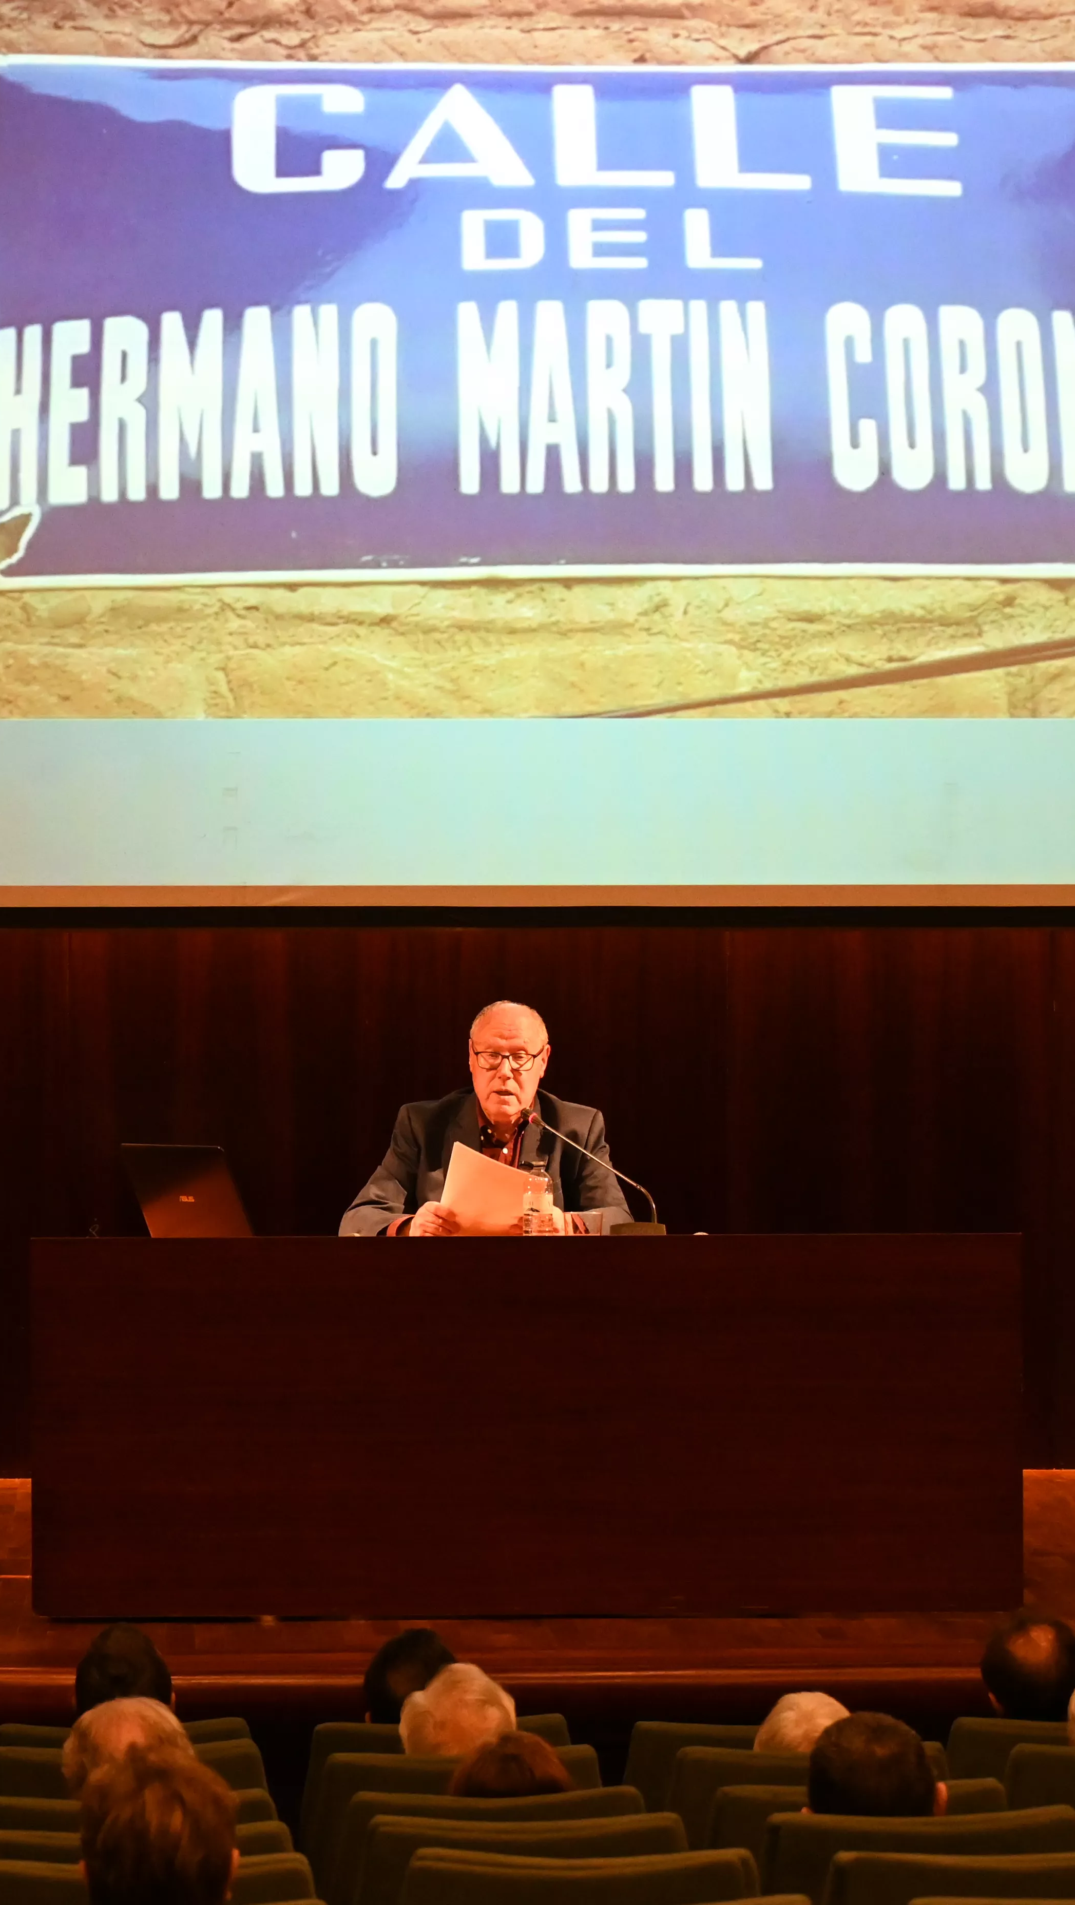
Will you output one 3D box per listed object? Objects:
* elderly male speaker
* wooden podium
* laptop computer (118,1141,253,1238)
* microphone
[{"bbox_3d":[-0.095,0.715,16.130,0.600,1.220,0.780,0,0,2],"label":"elderly male speaker"},{"bbox_3d":[-0.044,0.943,15.999,1.975,0.765,0.700,0,0,-4],"label":"wooden podium"},{"bbox_3d":[-0.610,0.503,15.950,0.300,0.230,0.345,0,0,-37],"label":"laptop computer"},{"bbox_3d":[0.120,0.460,15.960,0.330,0.270,0.110,0,0,38],"label":"microphone"}]

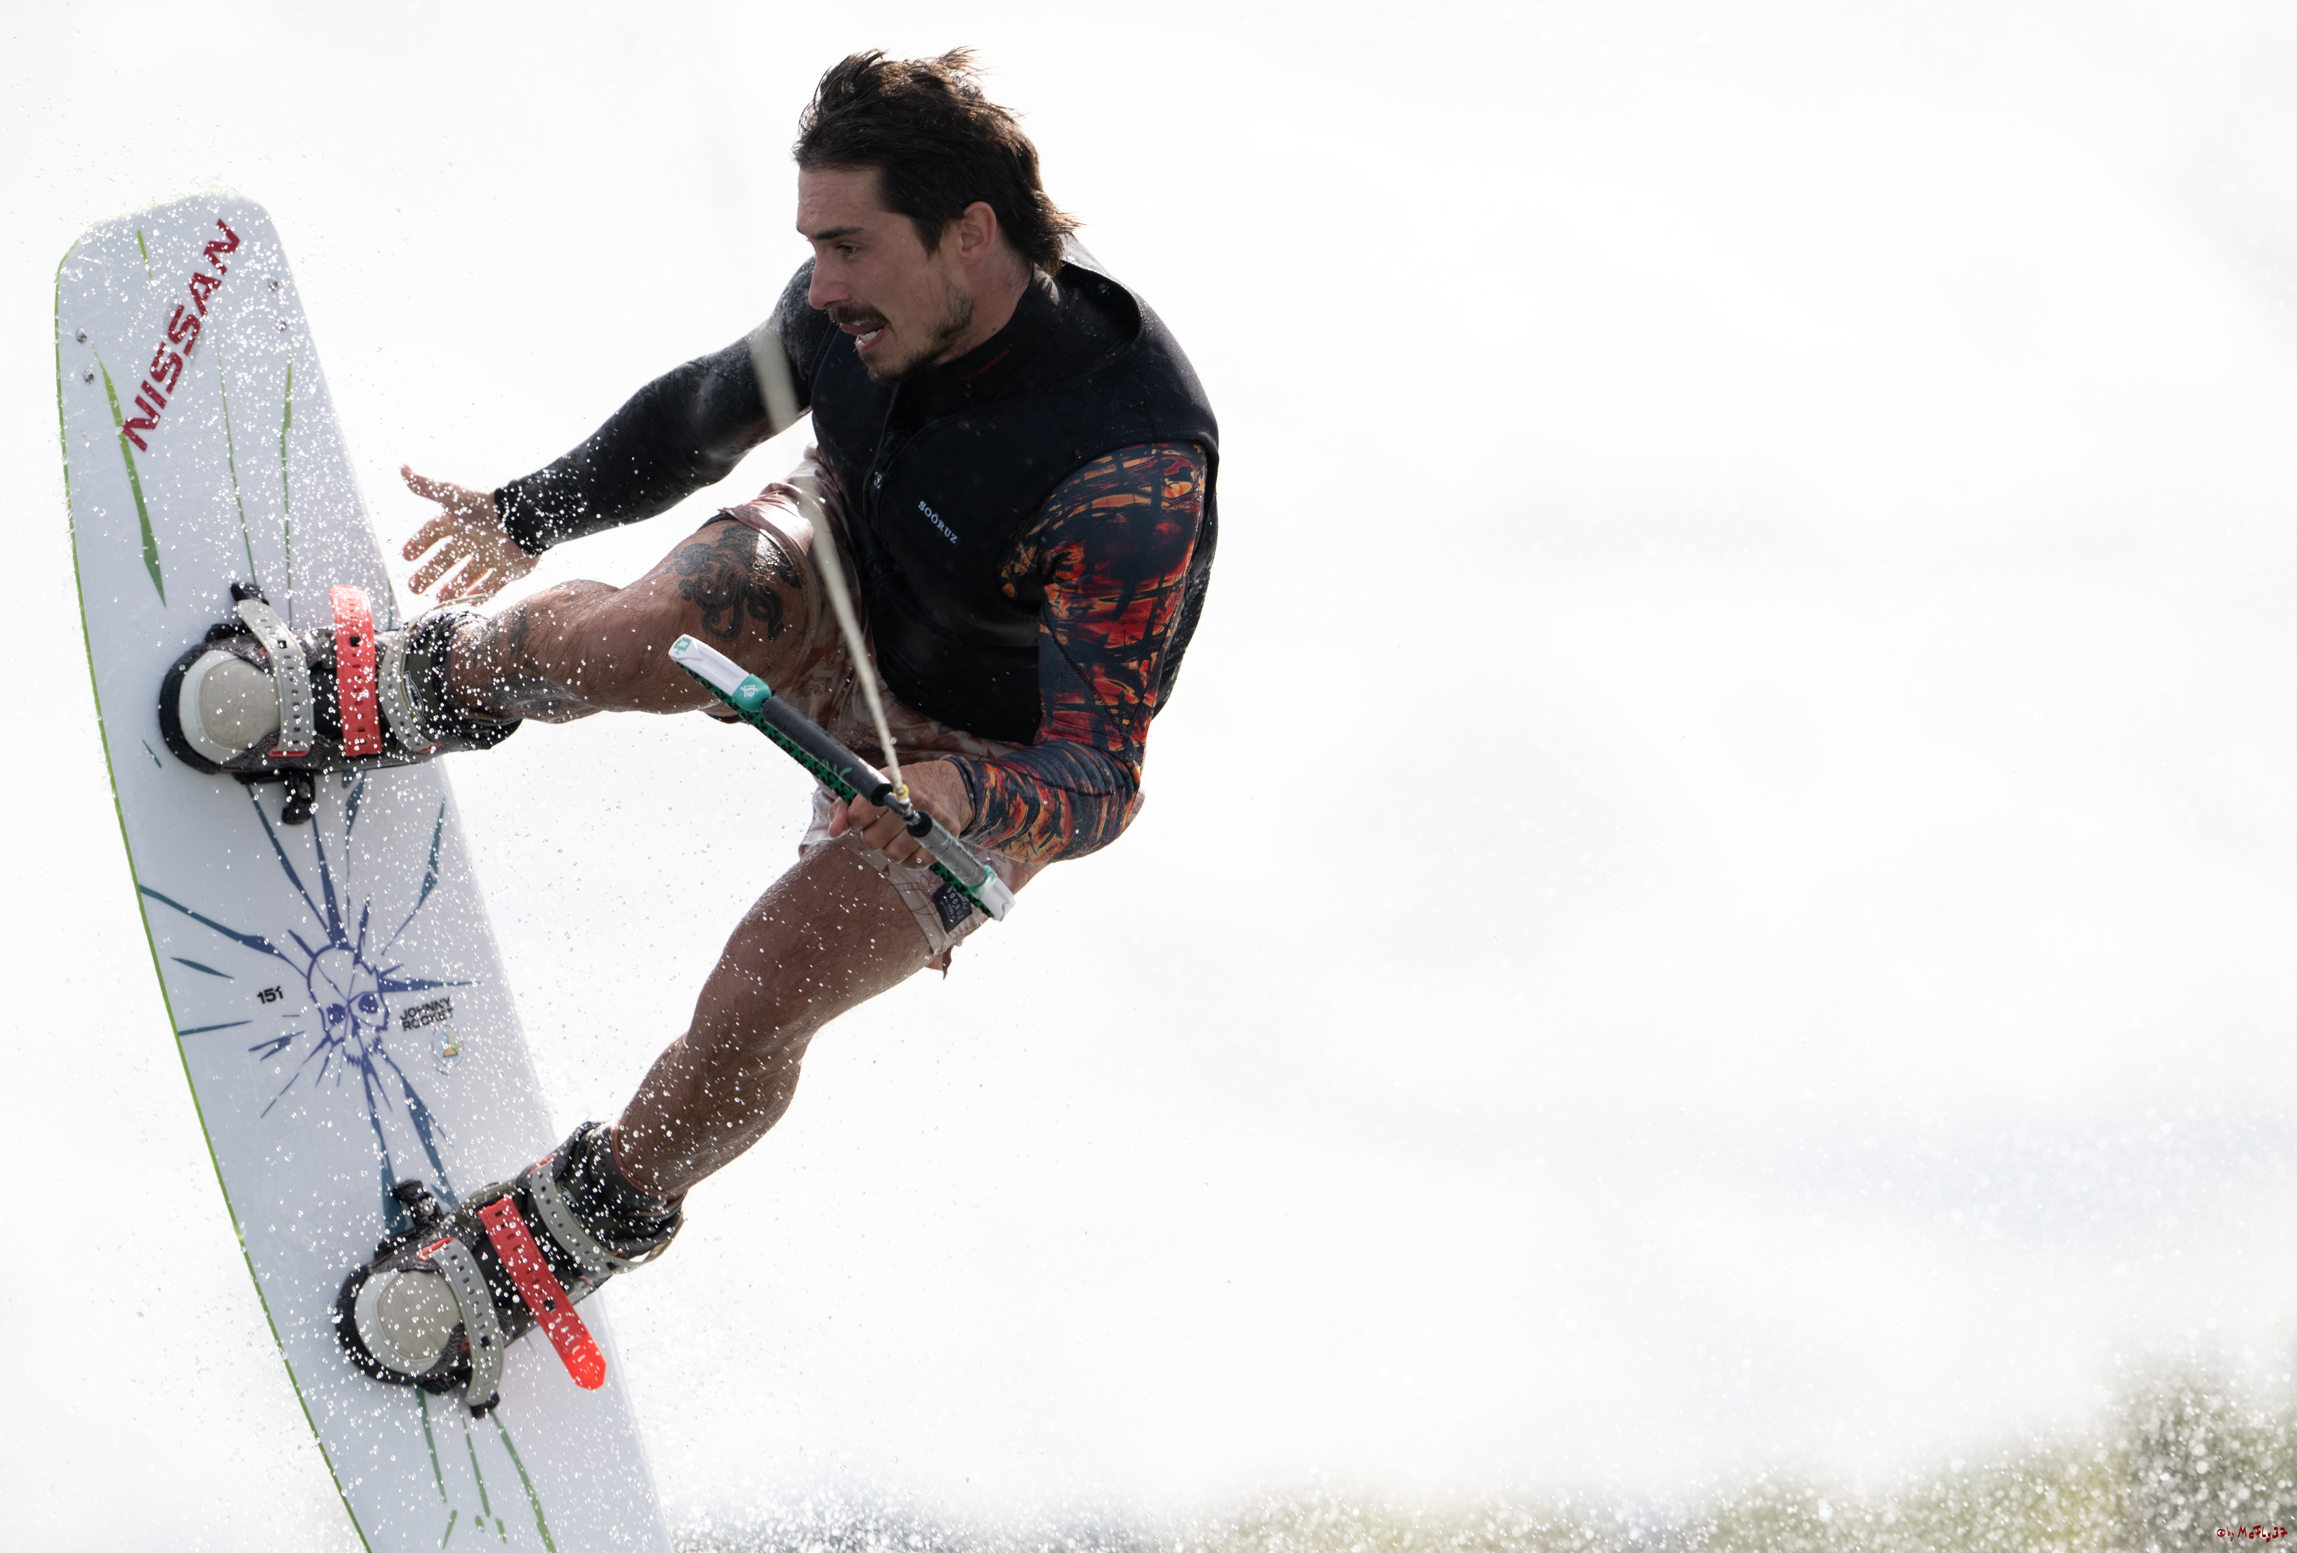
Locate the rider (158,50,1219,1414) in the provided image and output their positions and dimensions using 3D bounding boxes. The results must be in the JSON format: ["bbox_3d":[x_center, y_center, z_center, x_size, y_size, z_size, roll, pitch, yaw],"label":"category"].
[{"bbox_3d":[-0.321,-0.043,23.026,0.920,1.240,0.740,15,16,42],"label":"rider"}]

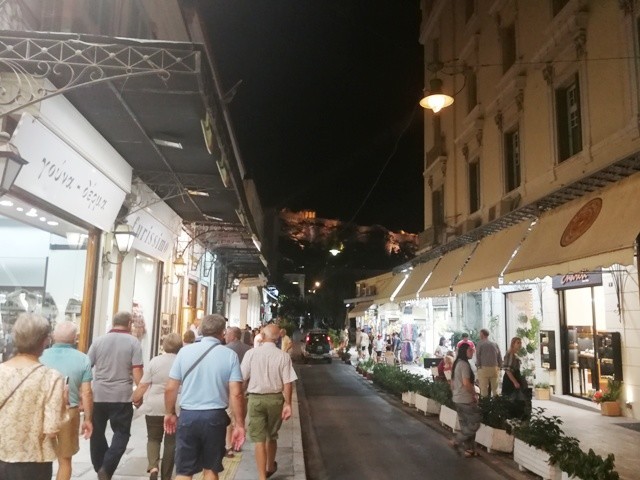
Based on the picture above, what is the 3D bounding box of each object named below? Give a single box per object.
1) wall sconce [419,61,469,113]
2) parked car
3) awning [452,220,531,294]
[{"bbox_3d":[1.828,-2.352,7.700,0.520,0.740,0.560,2,-9,-6],"label":"wall sconce"},{"bbox_3d":[-0.193,6.449,30.425,1.660,1.770,4.000,2,-10,-3],"label":"parked car"},{"bbox_3d":[4.919,0.590,14.461,0.988,1.727,3.522,2,-9,-6],"label":"awning"}]

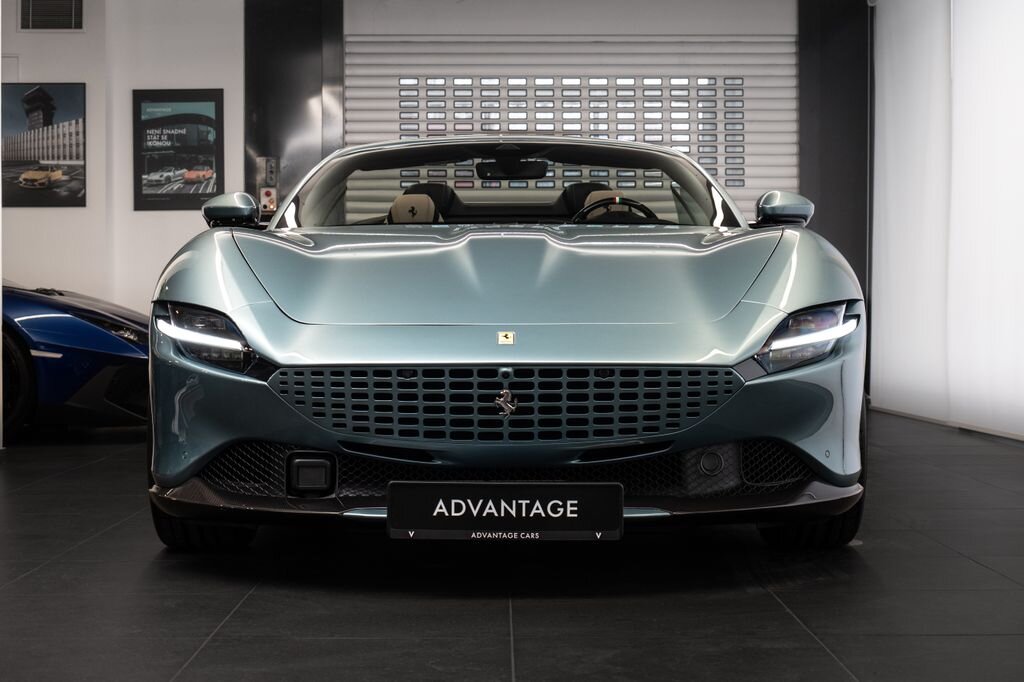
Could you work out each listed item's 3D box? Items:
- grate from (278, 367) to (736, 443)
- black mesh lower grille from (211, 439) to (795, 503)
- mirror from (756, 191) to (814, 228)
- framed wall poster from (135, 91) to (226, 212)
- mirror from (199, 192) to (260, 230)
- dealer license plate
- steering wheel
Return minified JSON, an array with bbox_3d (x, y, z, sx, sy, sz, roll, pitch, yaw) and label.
[{"bbox_3d":[-0.012,0.142,3.860,1.085,0.172,0.190,0,1,0],"label":"grate"},{"bbox_3d":[-0.013,0.301,4.000,1.460,0.145,0.250,0,1,0],"label":"black mesh lower grille"},{"bbox_3d":[0.915,-0.445,5.730,0.200,0.123,0.155,0,1,0],"label":"mirror"},{"bbox_3d":[-2.246,-1.286,11.500,0.613,0.812,0.030,0,1,-1],"label":"framed wall poster"},{"bbox_3d":[-0.944,-0.438,5.730,0.200,0.123,0.155,0,1,0],"label":"mirror"},{"bbox_3d":[-0.015,0.379,3.800,0.526,0.131,0.025,0,1,0],"label":"dealer license plate"},{"bbox_3d":[0.379,-0.355,6.150,0.365,0.355,0.110,0,24,0],"label":"steering wheel"}]

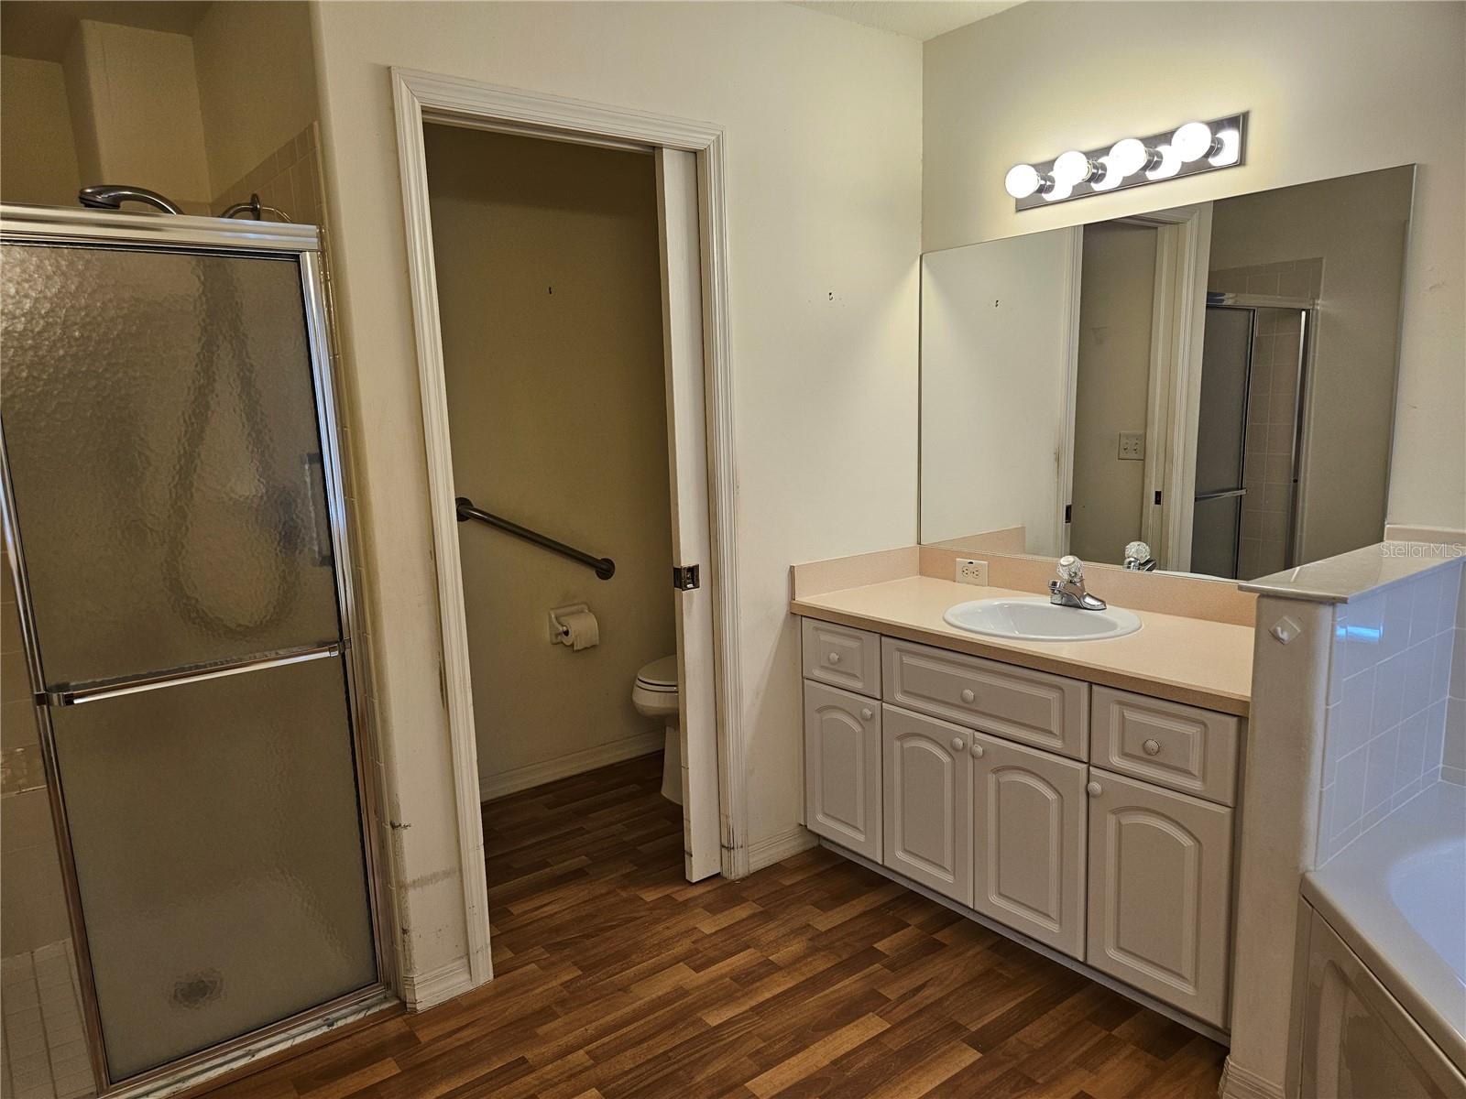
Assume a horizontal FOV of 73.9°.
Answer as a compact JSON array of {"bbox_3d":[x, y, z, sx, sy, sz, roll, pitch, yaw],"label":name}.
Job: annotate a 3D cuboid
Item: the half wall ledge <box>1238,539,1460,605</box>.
[{"bbox_3d":[1.217,0.036,1.861,0.672,0.014,0.178,-9,11,-37],"label":"half wall ledge"}]

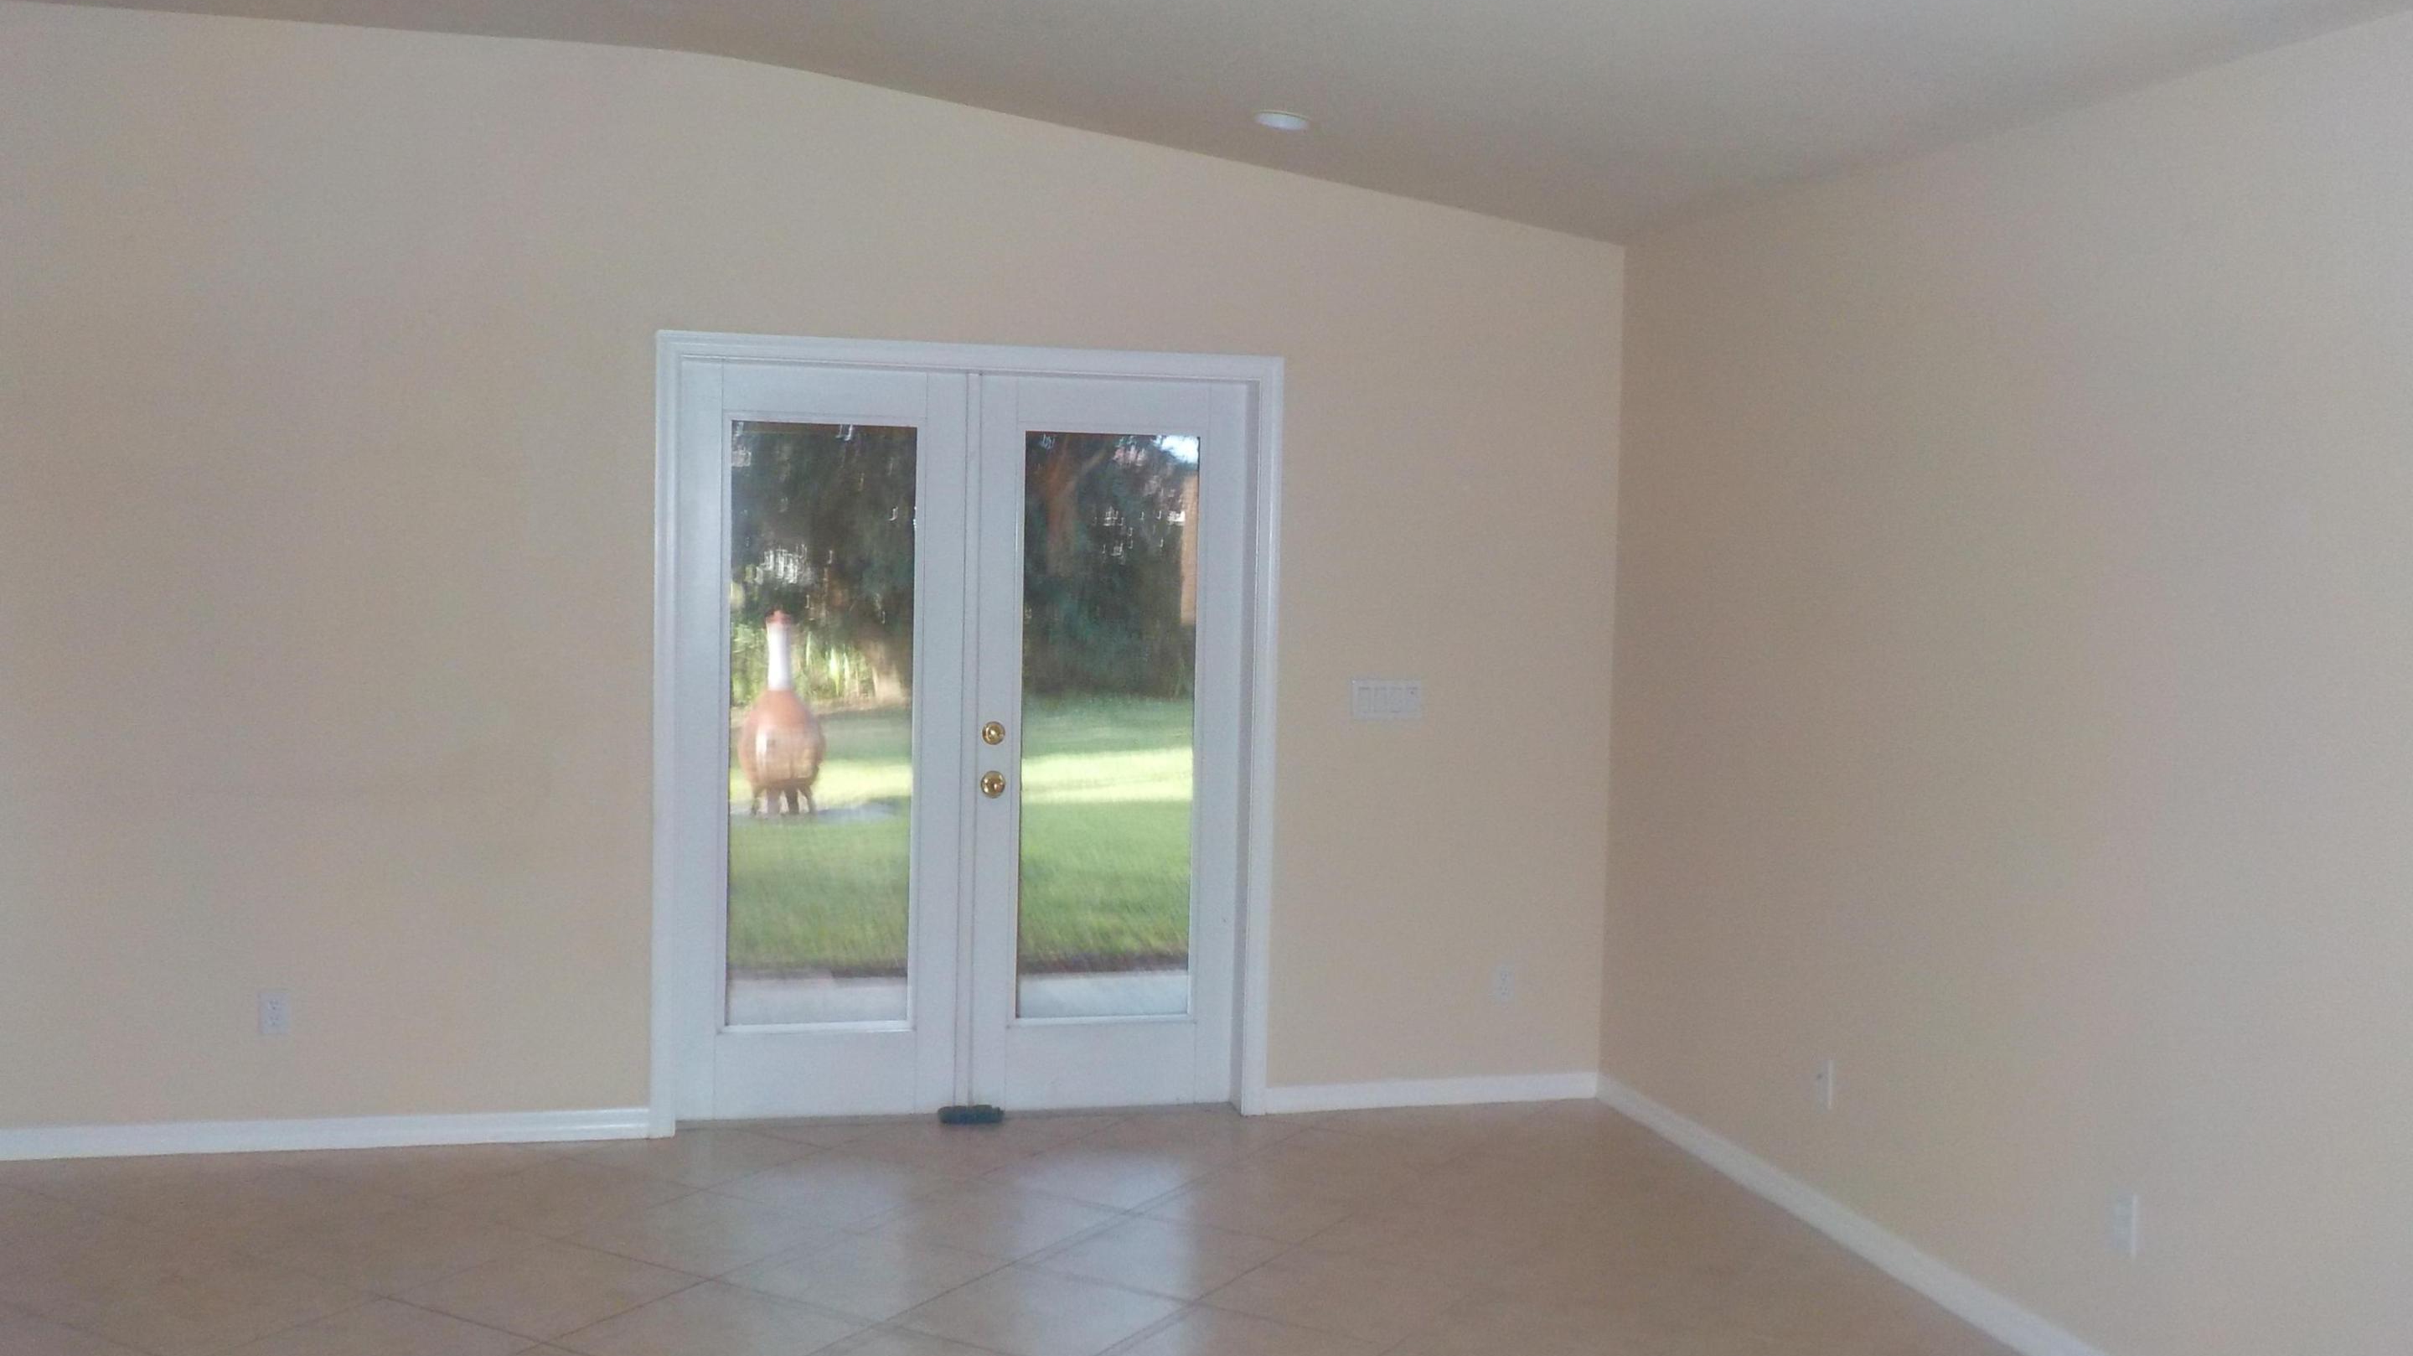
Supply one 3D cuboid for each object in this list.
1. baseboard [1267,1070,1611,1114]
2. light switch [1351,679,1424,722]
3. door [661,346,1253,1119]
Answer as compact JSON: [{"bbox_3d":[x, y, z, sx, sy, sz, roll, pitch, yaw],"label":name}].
[{"bbox_3d":[0.673,1.203,6.061,1.020,0.083,0.015,1,3,-13],"label":"baseboard"},{"bbox_3d":[0.517,0.062,5.972,0.208,0.116,0.012,1,3,-13],"label":"light switch"},{"bbox_3d":[-0.675,0.186,5.840,1.590,2.070,0.100,1,3,-13],"label":"door"}]

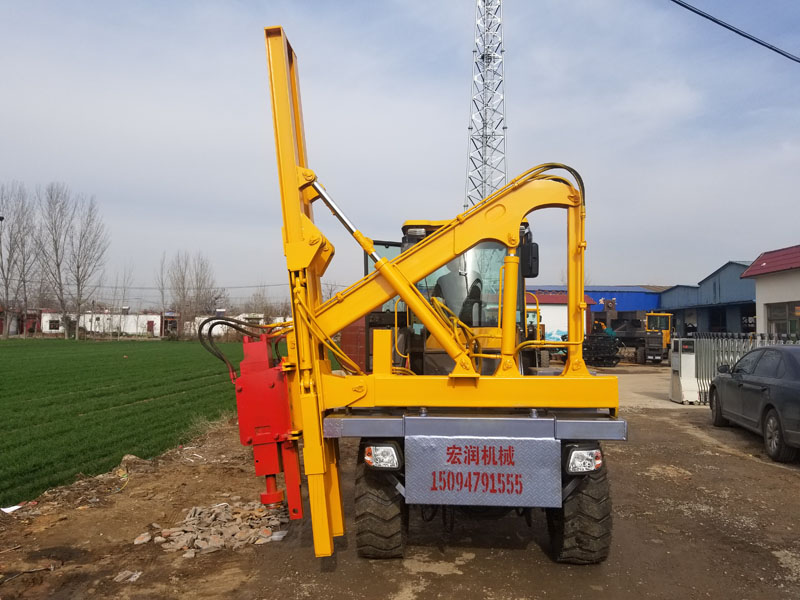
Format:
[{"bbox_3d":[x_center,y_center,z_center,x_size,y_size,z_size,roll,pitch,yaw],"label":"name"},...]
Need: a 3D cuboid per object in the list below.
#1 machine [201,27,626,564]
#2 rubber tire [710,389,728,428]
[{"bbox_3d":[0.167,0.112,5.449,2.650,3.400,3.900,1,-3,1],"label":"machine"},{"bbox_3d":[5.423,1.825,10.200,0.220,0.660,0.660,0,-3,15],"label":"rubber tire"}]

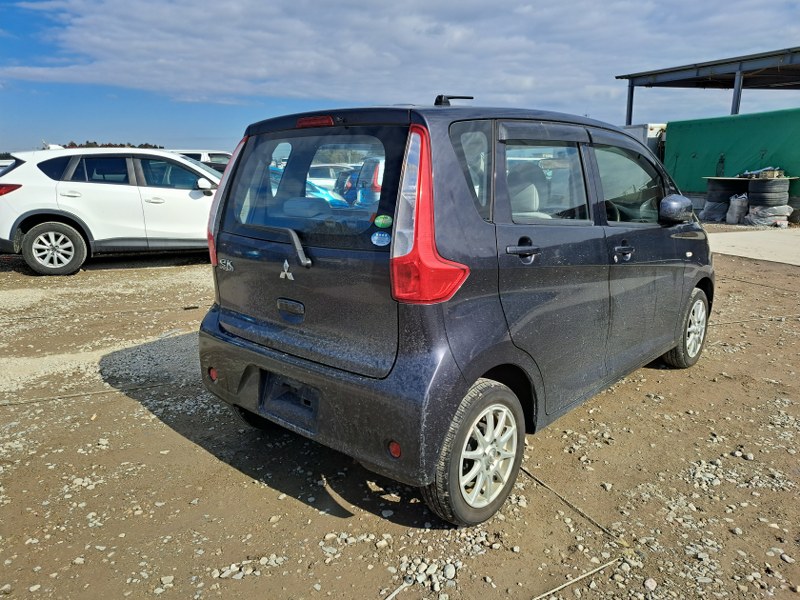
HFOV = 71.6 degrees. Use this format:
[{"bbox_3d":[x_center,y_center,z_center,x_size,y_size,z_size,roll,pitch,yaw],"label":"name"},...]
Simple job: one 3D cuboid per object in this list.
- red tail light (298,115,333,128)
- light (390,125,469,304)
[{"bbox_3d":[-0.333,-0.691,2.150,0.225,0.045,0.050,10,16,42],"label":"red tail light"},{"bbox_3d":[0.078,-0.277,1.786,0.210,0.575,0.260,10,16,42],"label":"light"}]

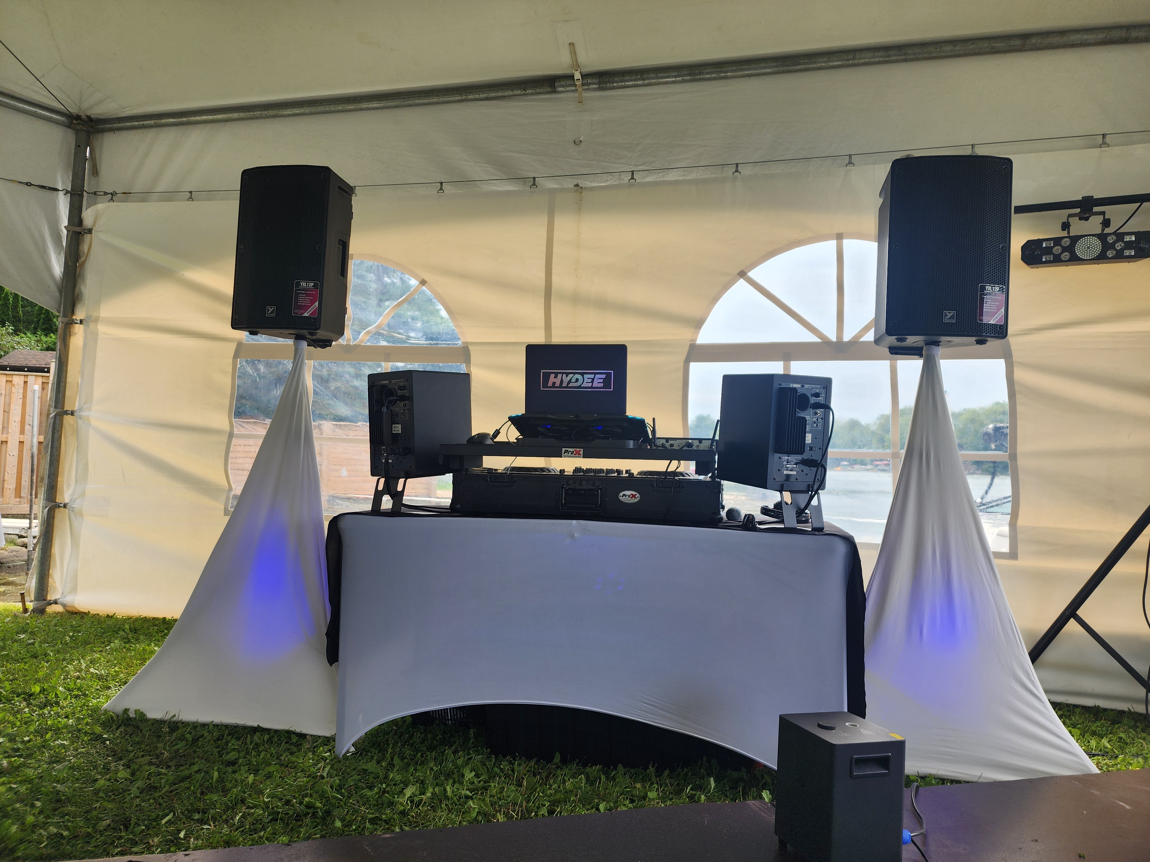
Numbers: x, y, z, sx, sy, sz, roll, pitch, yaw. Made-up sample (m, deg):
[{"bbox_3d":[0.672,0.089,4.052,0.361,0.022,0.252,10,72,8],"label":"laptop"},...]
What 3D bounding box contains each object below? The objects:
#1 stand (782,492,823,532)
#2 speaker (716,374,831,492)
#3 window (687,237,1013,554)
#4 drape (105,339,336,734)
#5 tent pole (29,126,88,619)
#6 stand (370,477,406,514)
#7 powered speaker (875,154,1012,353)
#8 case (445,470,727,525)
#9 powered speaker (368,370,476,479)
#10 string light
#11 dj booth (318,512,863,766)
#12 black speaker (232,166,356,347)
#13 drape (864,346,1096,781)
[{"bbox_3d":[0.637,0.228,2.340,0.155,0.135,0.190,2,-2,-21],"label":"stand"},{"bbox_3d":[0.619,-0.001,2.378,0.212,0.335,0.282,1,3,-21],"label":"speaker"},{"bbox_3d":[1.111,-0.153,3.160,1.288,1.276,0.030,1,-2,13],"label":"window"},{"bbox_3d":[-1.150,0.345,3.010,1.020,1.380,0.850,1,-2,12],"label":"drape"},{"bbox_3d":[-2.738,-0.342,4.072,0.066,2.610,0.066,3,-2,13],"label":"tent pole"},{"bbox_3d":[-0.549,0.202,2.489,0.150,0.120,0.200,1,-2,31],"label":"stand"},{"bbox_3d":[1.208,-0.577,2.590,0.365,0.590,0.340,2,-2,8],"label":"powered speaker"},{"bbox_3d":[0.060,0.213,2.579,0.800,0.145,0.500,2,-2,6],"label":"case"},{"bbox_3d":[-0.522,-0.024,2.587,0.212,0.335,0.282,-1,2,34],"label":"powered speaker"},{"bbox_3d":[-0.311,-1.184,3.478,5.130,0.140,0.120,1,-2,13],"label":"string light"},{"bbox_3d":[0.057,0.653,2.515,1.550,0.740,0.550,2,-2,8],"label":"dj booth"},{"bbox_3d":[-1.044,-0.666,2.916,0.375,0.595,0.320,3,0,14],"label":"black speaker"},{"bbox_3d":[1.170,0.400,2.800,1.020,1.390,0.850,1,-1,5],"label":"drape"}]

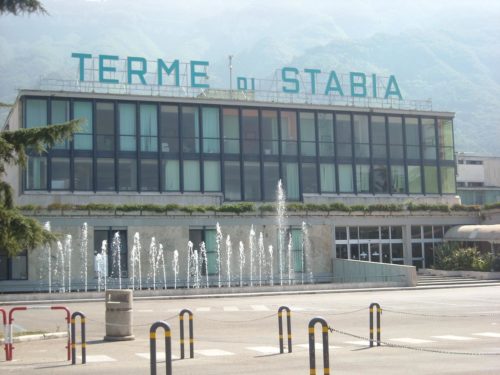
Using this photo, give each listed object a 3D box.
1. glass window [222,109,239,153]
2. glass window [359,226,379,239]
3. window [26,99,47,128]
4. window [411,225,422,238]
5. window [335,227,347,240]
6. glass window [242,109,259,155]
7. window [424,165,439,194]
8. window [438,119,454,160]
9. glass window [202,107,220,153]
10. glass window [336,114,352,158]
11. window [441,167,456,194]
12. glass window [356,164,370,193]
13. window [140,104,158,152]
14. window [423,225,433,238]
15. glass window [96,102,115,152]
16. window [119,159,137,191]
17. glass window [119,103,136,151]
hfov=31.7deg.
[{"bbox_3d":[-1.204,-3.690,58.142,1.190,3.113,0.150,1,-7,-22],"label":"glass window"},{"bbox_3d":[8.273,3.143,60.998,1.577,0.914,0.120,1,-7,-22],"label":"glass window"},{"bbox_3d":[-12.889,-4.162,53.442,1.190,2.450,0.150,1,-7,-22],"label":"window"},{"bbox_3d":[11.820,3.192,62.421,0.884,0.957,0.120,1,-7,-22],"label":"window"},{"bbox_3d":[6.250,3.149,60.182,0.921,0.916,0.120,1,-7,-22],"label":"window"},{"bbox_3d":[0.039,-3.821,60.814,1.218,3.107,0.100,1,-6,-22],"label":"glass window"},{"bbox_3d":[13.305,-0.527,64.489,1.193,1.983,0.120,1,-6,-22],"label":"window"},{"bbox_3d":[14.822,-3.640,66.802,1.218,3.107,0.100,1,-6,-22],"label":"window"},{"bbox_3d":[-2.459,-3.637,55.812,1.179,3.040,0.120,1,-7,-22],"label":"glass window"},{"bbox_3d":[6.357,-3.459,59.440,1.187,3.022,0.120,1,-7,-22],"label":"glass window"},{"bbox_3d":[14.463,-0.515,64.121,1.190,2.058,0.150,1,-7,-22],"label":"window"},{"bbox_3d":[8.190,-0.629,63.771,1.218,2.017,0.100,1,-6,-22],"label":"glass window"},{"bbox_3d":[-6.680,-3.904,58.092,1.218,3.107,0.100,1,-6,-22],"label":"window"},{"bbox_3d":[12.080,2.994,59.965,0.712,0.954,0.150,1,-7,-22],"label":"window"},{"bbox_3d":[-9.367,-3.937,57.003,1.218,3.107,0.100,1,-6,-22],"label":"glass window"},{"bbox_3d":[-7.936,-0.827,57.238,1.218,2.017,0.100,1,-6,-22],"label":"window"},{"bbox_3d":[-7.487,-3.670,53.734,1.126,3.021,0.120,1,-7,-22],"label":"glass window"}]

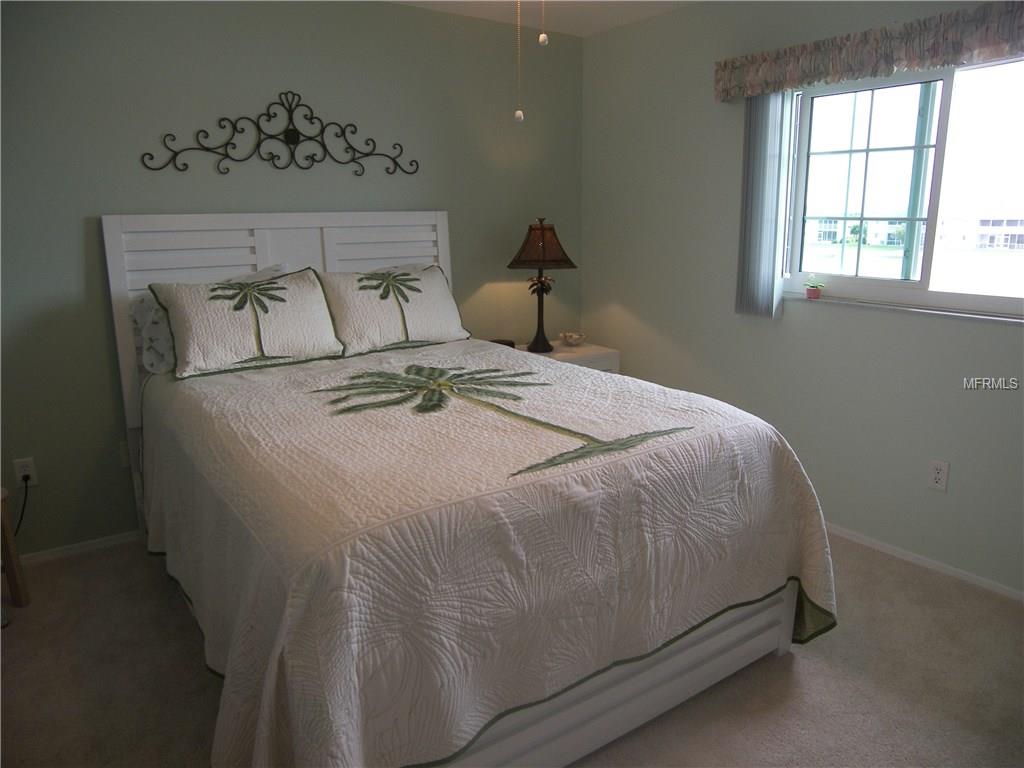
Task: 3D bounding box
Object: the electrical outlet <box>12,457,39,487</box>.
[{"bbox_3d":[-2.009,0.370,2.937,0.073,0.118,0.012,-10,16,-34],"label":"electrical outlet"}]

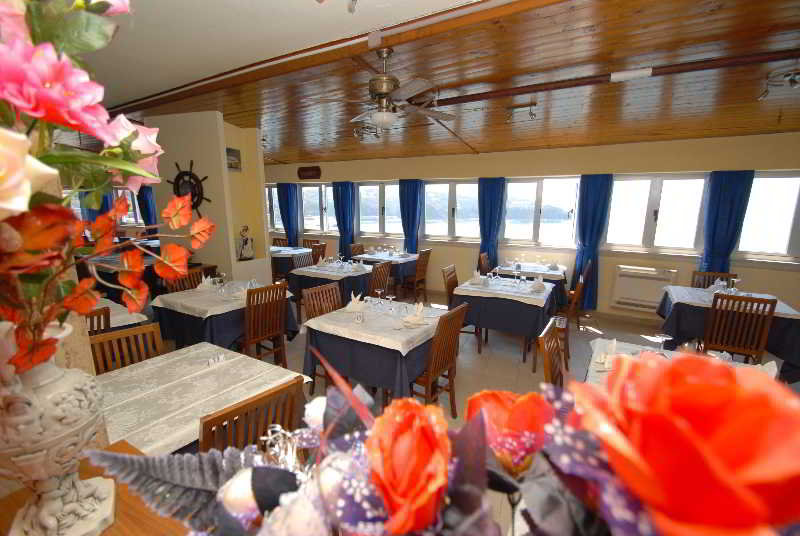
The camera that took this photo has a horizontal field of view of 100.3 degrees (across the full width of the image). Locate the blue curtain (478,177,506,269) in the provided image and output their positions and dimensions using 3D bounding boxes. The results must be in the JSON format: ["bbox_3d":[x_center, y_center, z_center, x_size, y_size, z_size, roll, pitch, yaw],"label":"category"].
[{"bbox_3d":[1.683,-0.545,6.361,0.480,2.270,0.150,6,11,26],"label":"blue curtain"}]

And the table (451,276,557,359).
[{"bbox_3d":[1.358,0.594,4.283,1.060,0.760,0.880,7,12,29],"label":"table"}]

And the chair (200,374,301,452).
[{"bbox_3d":[-0.777,0.978,1.636,0.500,0.970,0.430,10,15,41],"label":"chair"}]

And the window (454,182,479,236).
[{"bbox_3d":[1.348,-1.141,6.613,0.600,1.072,0.080,6,11,29],"label":"window"}]

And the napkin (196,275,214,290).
[{"bbox_3d":[-2.100,0.145,3.599,0.128,0.168,0.160,6,11,29],"label":"napkin"}]

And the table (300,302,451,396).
[{"bbox_3d":[-0.194,0.798,3.162,0.950,0.745,0.930,6,11,28],"label":"table"}]

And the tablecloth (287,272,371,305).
[{"bbox_3d":[-0.966,0.243,5.030,0.928,0.464,0.976,6,11,29],"label":"tablecloth"}]

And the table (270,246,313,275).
[{"bbox_3d":[-2.465,-0.019,7.288,1.248,0.760,0.976,6,11,29],"label":"table"}]

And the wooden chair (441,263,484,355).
[{"bbox_3d":[0.805,0.474,4.117,0.536,0.952,0.400,6,11,29],"label":"wooden chair"}]

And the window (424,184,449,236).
[{"bbox_3d":[0.732,-1.144,6.625,0.579,1.076,0.070,7,12,29],"label":"window"}]

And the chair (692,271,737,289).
[{"bbox_3d":[3.690,0.566,3.910,0.400,0.952,0.536,6,11,29],"label":"chair"}]

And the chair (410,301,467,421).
[{"bbox_3d":[0.199,0.772,2.678,0.500,0.975,0.430,8,12,35],"label":"chair"}]

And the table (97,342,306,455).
[{"bbox_3d":[-1.238,1.014,1.855,0.960,0.745,0.960,7,12,31],"label":"table"}]

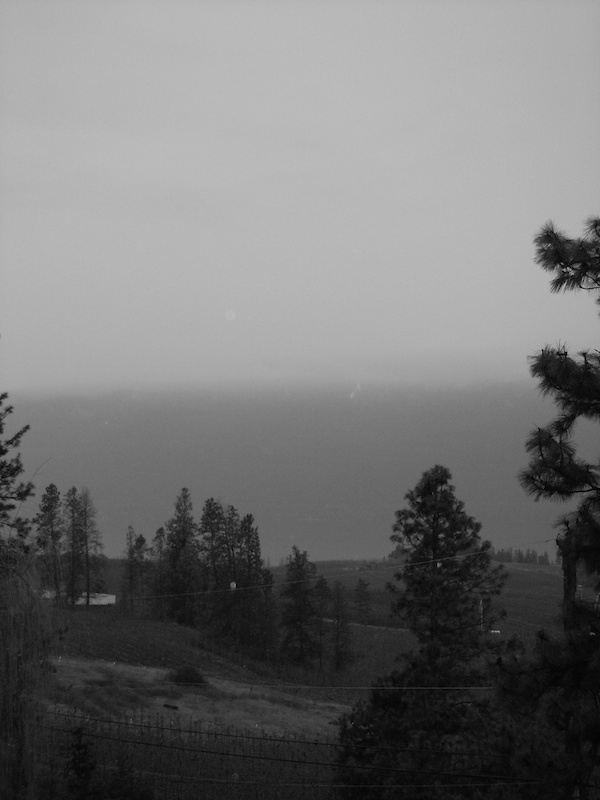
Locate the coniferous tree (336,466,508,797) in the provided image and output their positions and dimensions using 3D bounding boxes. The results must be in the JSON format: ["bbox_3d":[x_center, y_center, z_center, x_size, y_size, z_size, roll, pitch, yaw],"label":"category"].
[{"bbox_3d":[5.150,10.280,65.000,7.200,15.200,7.000,0,-1,0],"label":"coniferous tree"}]

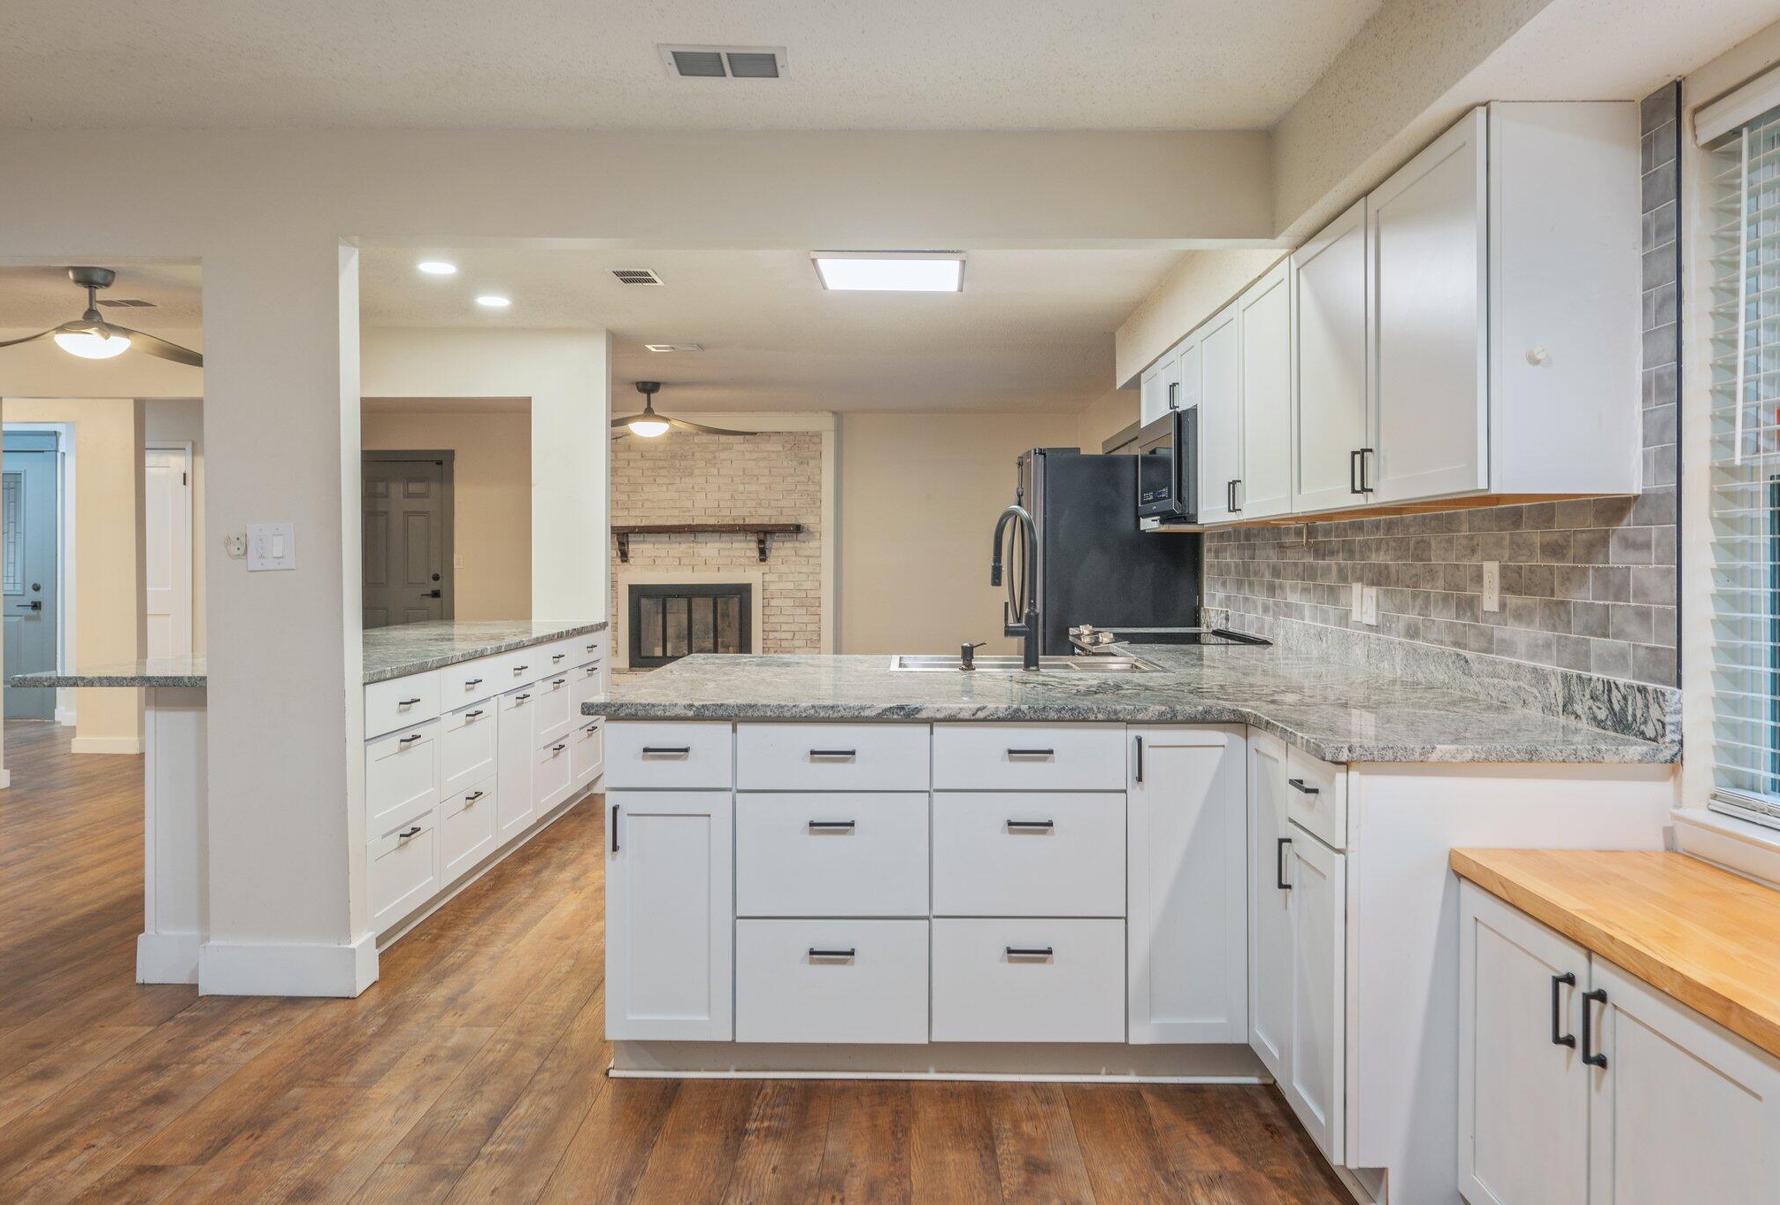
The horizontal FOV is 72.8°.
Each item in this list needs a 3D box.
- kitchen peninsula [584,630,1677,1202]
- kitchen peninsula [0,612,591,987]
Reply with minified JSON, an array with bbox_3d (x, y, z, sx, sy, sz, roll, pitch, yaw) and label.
[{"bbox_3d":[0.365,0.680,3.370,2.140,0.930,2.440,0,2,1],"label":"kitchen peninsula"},{"bbox_3d":[-1.978,0.630,4.800,1.010,0.920,2.700,0,2,1],"label":"kitchen peninsula"}]

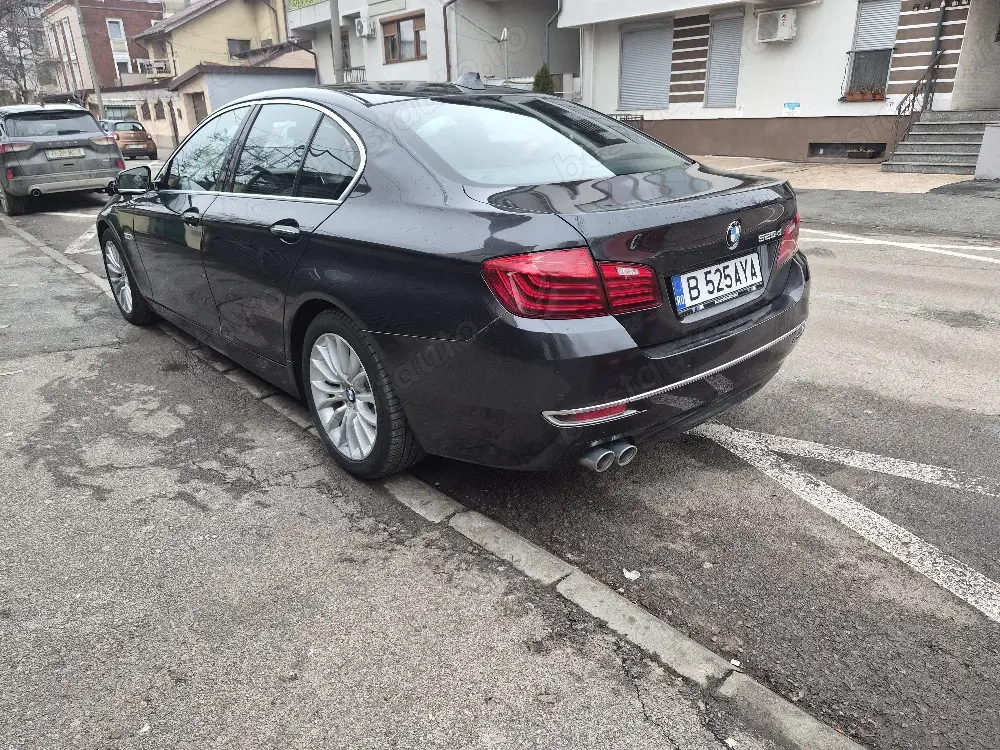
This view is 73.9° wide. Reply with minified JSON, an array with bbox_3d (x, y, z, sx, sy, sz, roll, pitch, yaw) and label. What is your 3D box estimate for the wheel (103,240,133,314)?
[{"bbox_3d":[-2.525,-0.685,4.588,0.200,0.490,0.490,-19,27,-40],"label":"wheel"}]

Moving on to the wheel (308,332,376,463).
[{"bbox_3d":[-0.520,0.063,2.501,0.180,0.485,0.485,-19,27,-39],"label":"wheel"}]

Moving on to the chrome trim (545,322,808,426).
[{"bbox_3d":[0.756,-0.065,2.273,1.630,0.075,0.210,-19,27,-39],"label":"chrome trim"}]

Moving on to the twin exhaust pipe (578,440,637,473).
[{"bbox_3d":[0.323,0.237,2.076,0.168,0.085,0.120,-17,31,-36],"label":"twin exhaust pipe"}]

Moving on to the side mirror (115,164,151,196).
[{"bbox_3d":[-1.978,-1.049,3.572,0.130,0.145,0.205,17,27,39],"label":"side mirror"}]

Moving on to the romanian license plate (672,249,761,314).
[{"bbox_3d":[0.732,-0.310,2.194,0.525,0.118,0.020,-19,9,-39],"label":"romanian license plate"}]

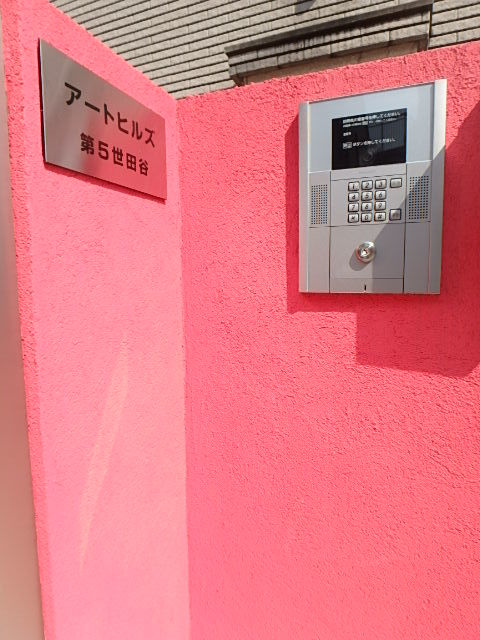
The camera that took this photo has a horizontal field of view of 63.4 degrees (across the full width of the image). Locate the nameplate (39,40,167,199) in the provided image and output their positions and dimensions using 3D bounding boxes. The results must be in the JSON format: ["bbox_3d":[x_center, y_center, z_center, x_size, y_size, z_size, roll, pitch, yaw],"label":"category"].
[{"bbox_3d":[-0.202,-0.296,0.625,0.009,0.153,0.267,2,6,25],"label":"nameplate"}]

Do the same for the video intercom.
[{"bbox_3d":[0.220,-0.214,0.670,0.233,0.335,0.030,1,5,19],"label":"video intercom"}]

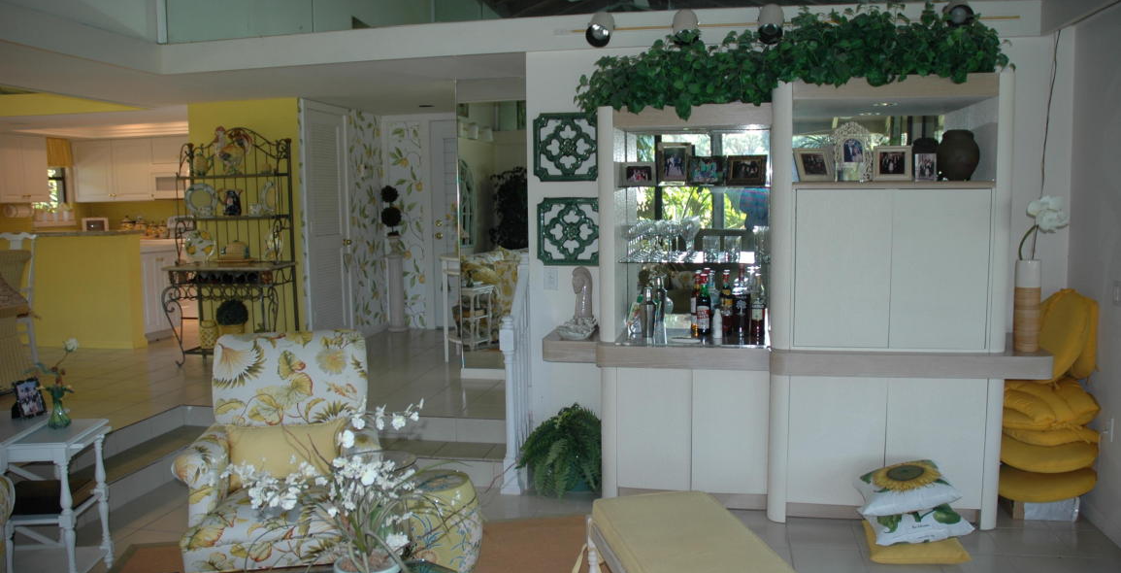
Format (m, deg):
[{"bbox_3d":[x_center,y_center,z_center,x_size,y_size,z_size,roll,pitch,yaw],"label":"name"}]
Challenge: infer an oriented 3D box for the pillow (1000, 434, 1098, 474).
[{"bbox_3d":[2.306,0.791,4.109,0.470,0.140,0.470,0,7,11],"label":"pillow"}]

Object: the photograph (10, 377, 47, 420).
[{"bbox_3d":[-2.319,0.486,3.677,0.125,0.170,0.050,-7,-3,-43],"label":"photograph"}]

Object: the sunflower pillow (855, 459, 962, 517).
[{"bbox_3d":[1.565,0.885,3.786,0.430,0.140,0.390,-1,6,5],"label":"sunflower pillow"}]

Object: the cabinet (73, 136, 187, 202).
[{"bbox_3d":[-5.159,-1.433,10.339,1.780,0.767,0.340,0,7,11],"label":"cabinet"}]

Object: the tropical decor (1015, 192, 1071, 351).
[{"bbox_3d":[2.256,-0.057,3.937,0.255,0.733,0.165,2,7,24],"label":"tropical decor"}]

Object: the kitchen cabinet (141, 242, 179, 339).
[{"bbox_3d":[-4.005,0.033,7.824,0.580,0.914,0.450,0,7,9],"label":"kitchen cabinet"}]

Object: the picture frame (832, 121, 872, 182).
[{"bbox_3d":[1.384,-0.638,3.986,0.200,0.295,0.040,0,0,11],"label":"picture frame"}]

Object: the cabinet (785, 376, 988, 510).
[{"bbox_3d":[1.597,0.715,4.248,0.920,0.660,0.520,0,6,11],"label":"cabinet"}]

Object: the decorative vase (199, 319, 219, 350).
[{"bbox_3d":[-2.822,0.390,6.748,0.143,0.210,0.143,0,7,11],"label":"decorative vase"}]

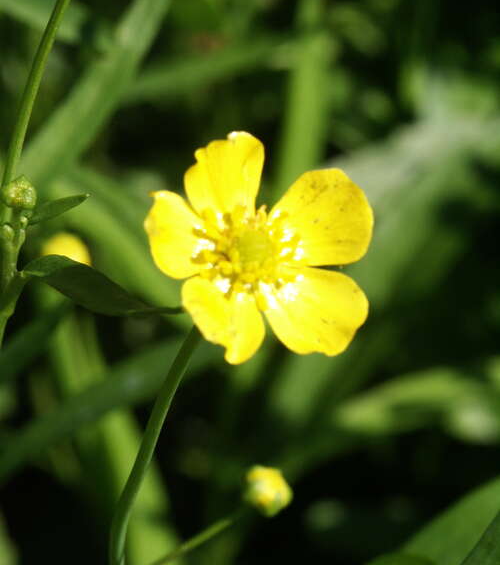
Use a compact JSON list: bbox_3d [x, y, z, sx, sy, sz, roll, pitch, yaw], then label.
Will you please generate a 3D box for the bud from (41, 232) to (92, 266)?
[{"bbox_3d":[-0.018,-0.003,0.370,0.005,0.005,0.005,0,24,0],"label":"bud"}]

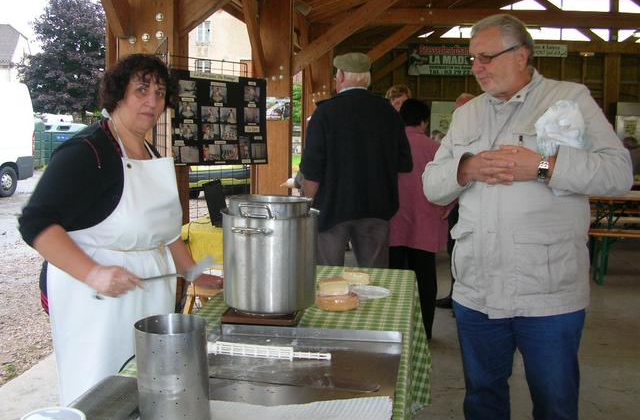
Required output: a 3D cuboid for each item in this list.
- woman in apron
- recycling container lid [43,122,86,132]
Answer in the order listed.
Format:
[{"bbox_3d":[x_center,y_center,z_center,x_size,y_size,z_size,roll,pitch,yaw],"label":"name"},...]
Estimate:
[{"bbox_3d":[-0.620,0.354,2.086,0.500,1.660,0.560,7,11,43],"label":"woman in apron"},{"bbox_3d":[-8.816,-2.847,22.328,1.850,0.360,1.200,-1,7,-15],"label":"recycling container lid"}]

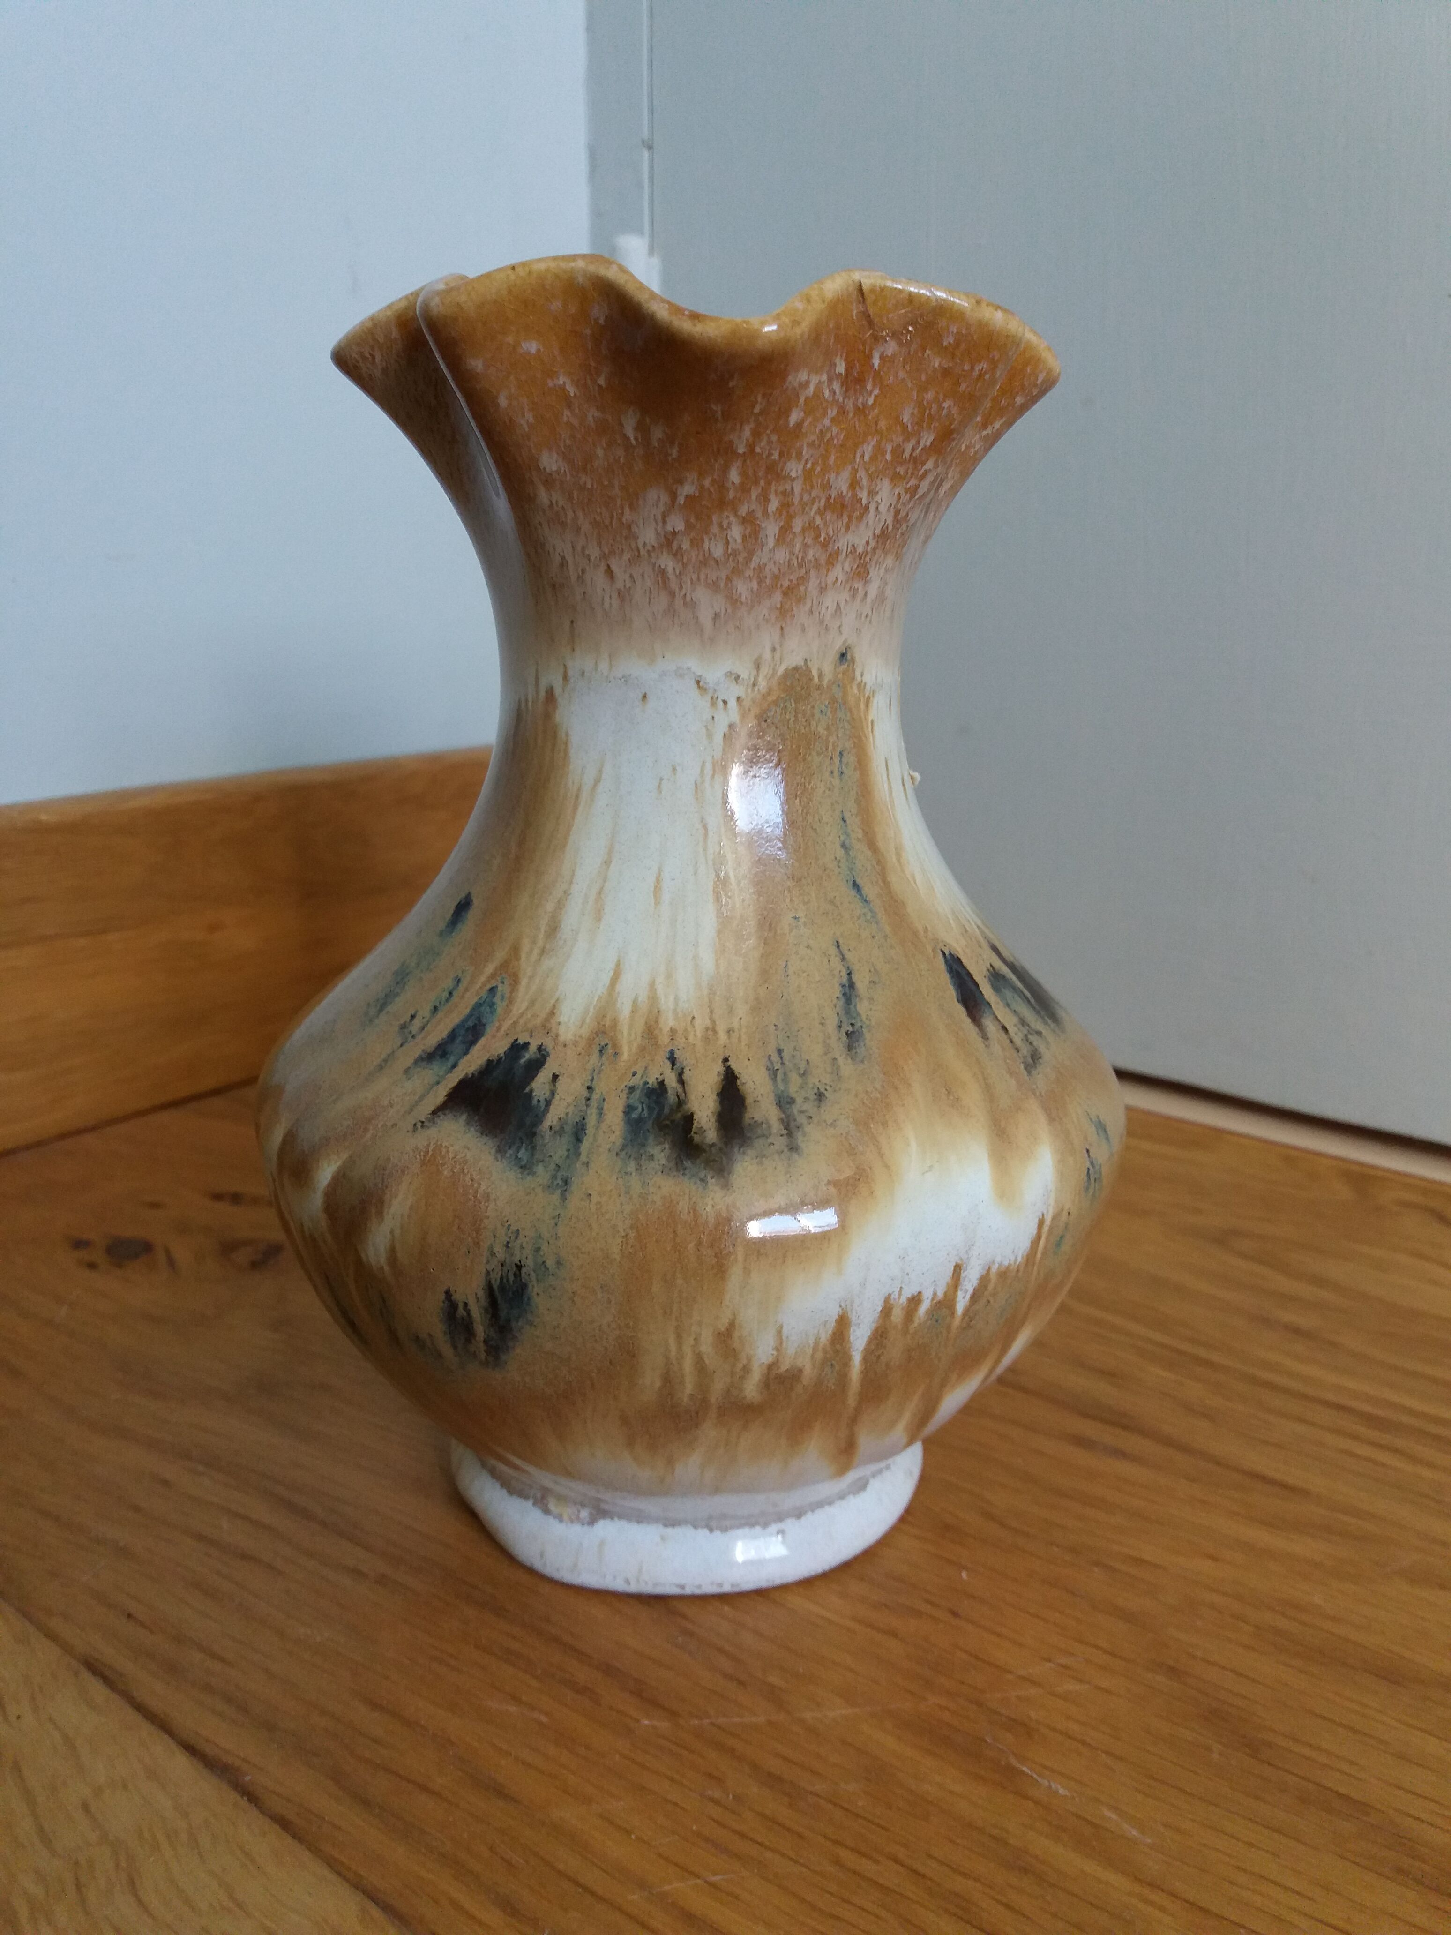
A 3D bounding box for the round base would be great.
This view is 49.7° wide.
[{"bbox_3d":[-0.007,0.086,0.297,0.089,0.018,0.089,0,15,0],"label":"round base"}]

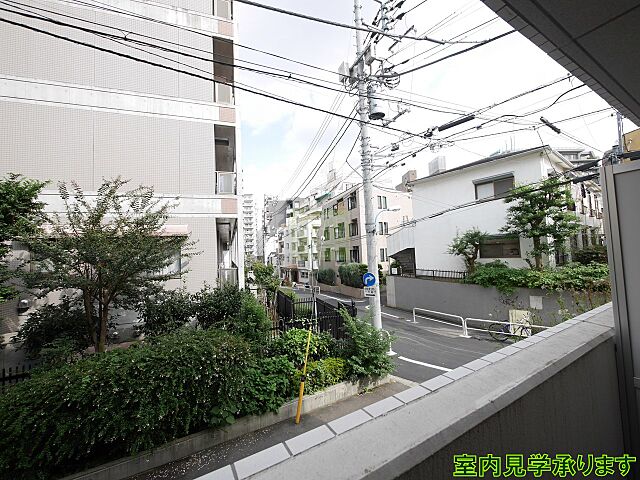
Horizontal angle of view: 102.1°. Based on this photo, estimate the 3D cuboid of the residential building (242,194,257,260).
[{"bbox_3d":[-36.984,-3.907,138.000,14.000,37.500,13.000,-2,-3,-13],"label":"residential building"}]

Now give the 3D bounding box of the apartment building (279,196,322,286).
[{"bbox_3d":[-0.200,0.188,45.500,9.000,14.500,14.000,-1,-3,-24],"label":"apartment building"}]

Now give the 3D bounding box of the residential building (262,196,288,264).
[{"bbox_3d":[-14.792,-1.504,86.000,11.000,24.000,11.000,-4,-3,30],"label":"residential building"}]

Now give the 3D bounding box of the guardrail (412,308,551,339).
[{"bbox_3d":[6.953,4.045,12.152,0.590,0.820,5.910,0,-4,-42],"label":"guardrail"}]

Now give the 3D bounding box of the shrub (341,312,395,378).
[{"bbox_3d":[1.500,3.330,8.250,1.500,1.900,1.300,-4,-3,24],"label":"shrub"}]

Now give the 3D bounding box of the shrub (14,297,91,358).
[{"bbox_3d":[-6.200,2.060,6.100,1.400,1.400,1.200,-2,-3,-18],"label":"shrub"}]

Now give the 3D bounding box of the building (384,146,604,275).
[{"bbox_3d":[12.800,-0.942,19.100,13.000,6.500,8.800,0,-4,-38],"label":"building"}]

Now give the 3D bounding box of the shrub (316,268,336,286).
[{"bbox_3d":[0.780,4.400,30.500,1.600,2.000,3.000,-1,-3,-23],"label":"shrub"}]

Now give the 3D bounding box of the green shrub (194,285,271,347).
[{"bbox_3d":[-2.470,2.130,7.300,1.900,1.650,1.350,-1,-3,-24],"label":"green shrub"}]

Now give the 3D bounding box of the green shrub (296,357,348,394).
[{"bbox_3d":[0.070,3.770,7.250,1.350,0.820,0.950,-4,-3,25],"label":"green shrub"}]

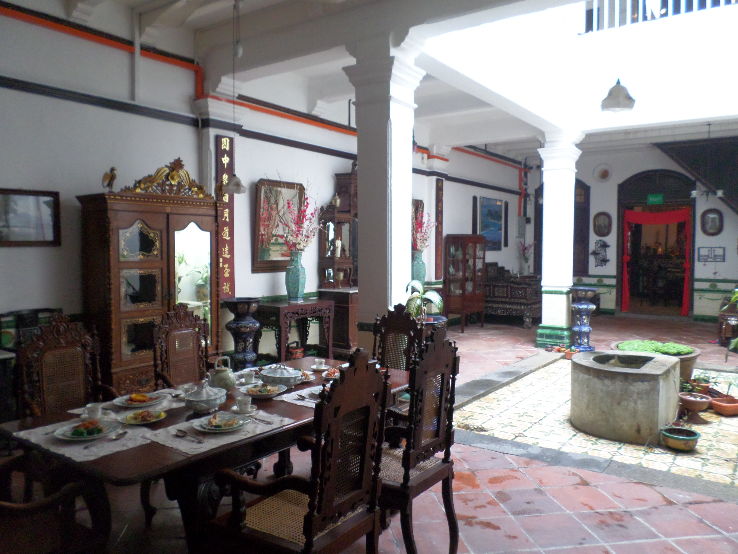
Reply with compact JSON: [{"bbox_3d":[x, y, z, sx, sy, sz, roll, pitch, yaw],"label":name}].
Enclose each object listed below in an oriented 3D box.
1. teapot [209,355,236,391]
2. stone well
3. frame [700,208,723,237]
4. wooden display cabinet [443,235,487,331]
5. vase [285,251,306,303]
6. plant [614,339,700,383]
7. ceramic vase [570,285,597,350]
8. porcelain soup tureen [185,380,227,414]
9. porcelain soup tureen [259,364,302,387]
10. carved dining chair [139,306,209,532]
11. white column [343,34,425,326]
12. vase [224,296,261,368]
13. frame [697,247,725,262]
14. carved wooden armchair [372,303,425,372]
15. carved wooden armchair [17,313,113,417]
[{"bbox_3d":[-0.779,0.511,2.852,0.155,0.168,0.138,2,4,21],"label":"teapot"},{"bbox_3d":[2.269,1.036,4.807,0.800,0.583,0.990,4,5,37],"label":"stone well"},{"bbox_3d":[6.726,-1.062,10.435,0.368,0.536,0.050,4,5,37],"label":"frame"},{"bbox_3d":[1.706,0.099,9.507,0.420,1.670,0.830,4,5,37],"label":"wooden display cabinet"},{"bbox_3d":[-0.845,-0.021,6.178,0.250,0.590,0.250,4,5,37],"label":"vase"},{"bbox_3d":[3.125,1.026,5.810,0.945,0.540,0.945,3,4,37],"label":"plant"},{"bbox_3d":[3.168,0.625,7.843,0.380,0.930,0.380,3,4,37],"label":"ceramic vase"},{"bbox_3d":[-0.737,0.523,2.401,0.190,0.140,0.210,3,4,37],"label":"porcelain soup tureen"},{"bbox_3d":[-0.465,0.511,2.829,0.200,0.120,0.250,3,4,37],"label":"porcelain soup tureen"},{"bbox_3d":[-1.084,0.745,3.336,0.560,1.130,0.520,3,4,37],"label":"carved dining chair"},{"bbox_3d":[0.133,-0.311,4.542,0.500,3.120,0.500,3,4,37],"label":"white column"},{"bbox_3d":[-1.342,0.704,5.603,0.400,0.930,0.400,1,4,0],"label":"vase"},{"bbox_3d":[7.048,-0.458,10.995,0.470,0.310,0.030,2,4,33],"label":"frame"},{"bbox_3d":[0.055,0.748,3.406,0.520,1.130,0.560,3,4,37],"label":"carved wooden armchair"},{"bbox_3d":[-1.520,0.774,2.769,0.560,1.130,0.520,3,4,37],"label":"carved wooden armchair"}]

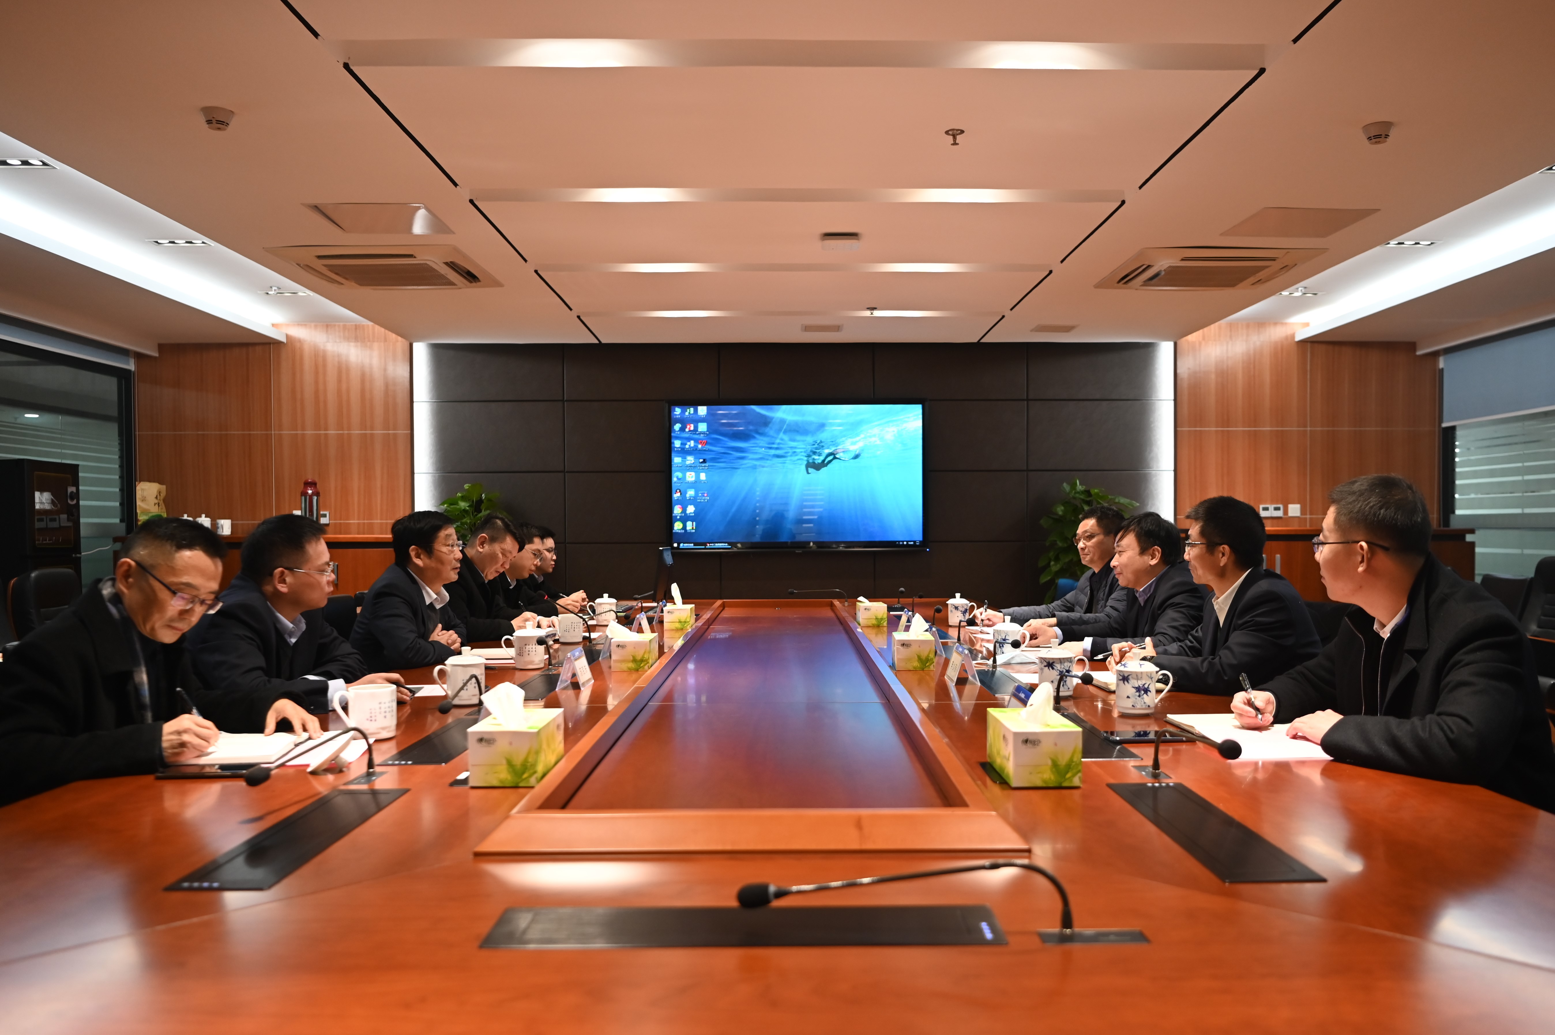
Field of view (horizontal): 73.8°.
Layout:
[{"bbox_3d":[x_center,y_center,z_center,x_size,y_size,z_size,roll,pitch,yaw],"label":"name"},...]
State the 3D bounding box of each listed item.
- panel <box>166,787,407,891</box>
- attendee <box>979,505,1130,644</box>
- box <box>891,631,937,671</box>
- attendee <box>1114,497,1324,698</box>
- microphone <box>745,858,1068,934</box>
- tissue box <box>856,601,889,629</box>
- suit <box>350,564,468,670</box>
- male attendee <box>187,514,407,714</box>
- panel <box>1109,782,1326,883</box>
[{"bbox_3d":[-0.654,0.443,1.448,0.115,0.012,0.475,0,-1,0],"label":"panel"},{"bbox_3d":[1.260,0.595,4.170,0.720,1.291,0.550,0,-1,-18],"label":"attendee"},{"bbox_3d":[0.422,0.423,3.275,0.115,0.093,0.220,0,-1,0],"label":"box"},{"bbox_3d":[1.190,0.573,2.861,0.630,1.280,0.540,0,-1,15],"label":"attendee"},{"bbox_3d":[0.130,0.388,1.057,0.343,0.075,0.035,0,-1,0],"label":"microphone"},{"bbox_3d":[0.437,0.449,4.801,0.115,0.093,0.220,0,-1,0],"label":"tissue box"},{"bbox_3d":[-1.235,0.459,3.372,0.490,0.660,0.530,0,-1,10],"label":"suit"},{"bbox_3d":[-1.250,0.601,2.510,0.660,1.221,0.550,0,-1,3],"label":"male attendee"},{"bbox_3d":[0.611,0.451,1.495,0.123,0.016,0.487,0,-1,2],"label":"panel"}]

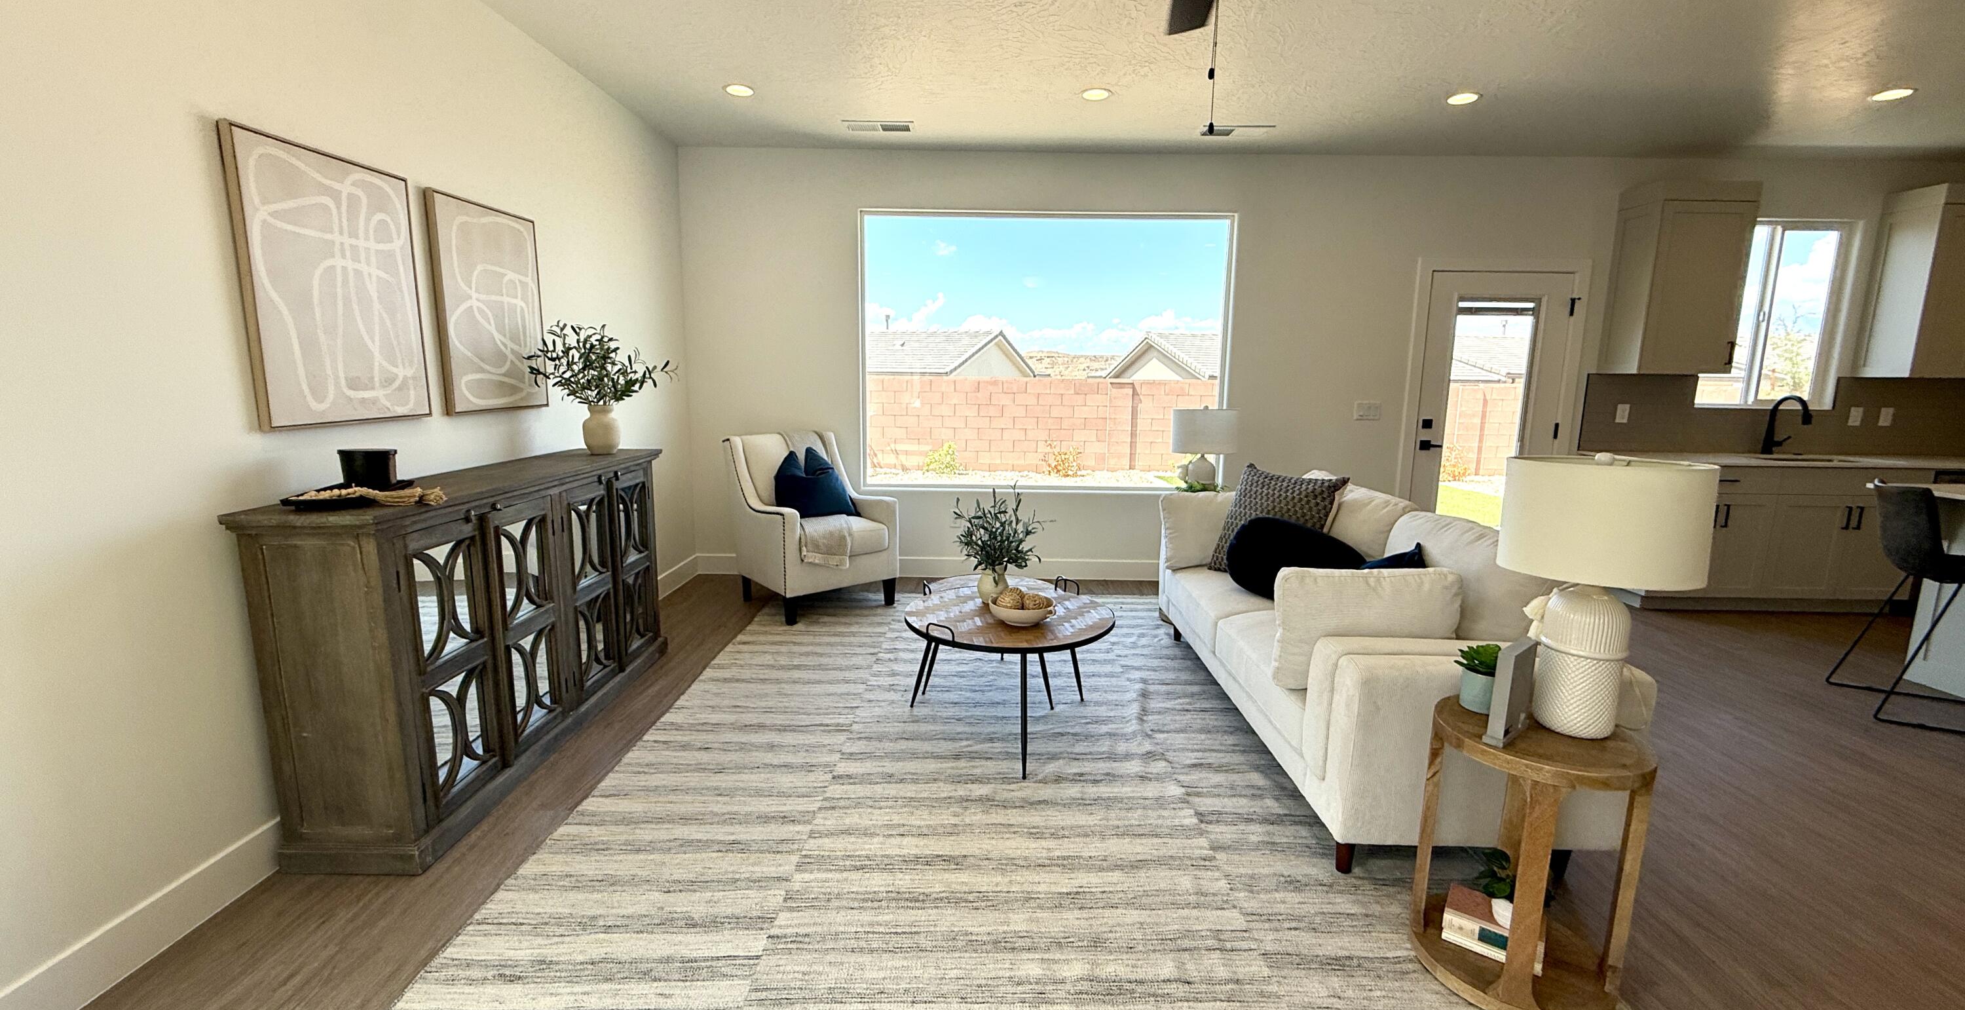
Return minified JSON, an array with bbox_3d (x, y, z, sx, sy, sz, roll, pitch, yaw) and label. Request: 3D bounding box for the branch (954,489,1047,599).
[{"bbox_3d":[0.061,0.154,3.016,0.365,0.460,0.340,1,9,0],"label":"branch"}]

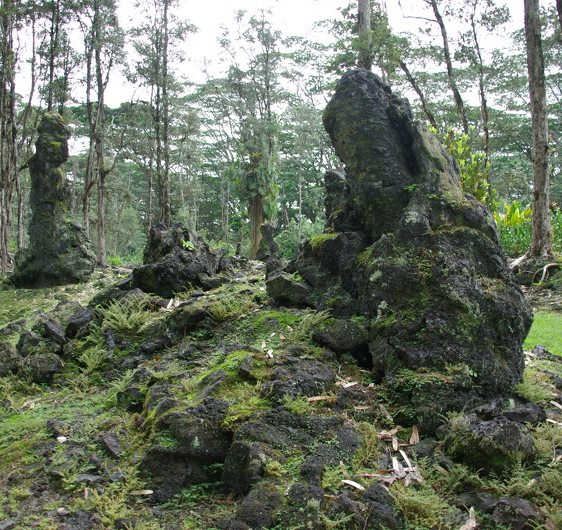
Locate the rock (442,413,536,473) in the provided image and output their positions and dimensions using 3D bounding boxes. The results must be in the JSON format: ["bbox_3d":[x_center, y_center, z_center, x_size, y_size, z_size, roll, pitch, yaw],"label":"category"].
[{"bbox_3d":[1.413,1.209,4.050,0.620,0.400,0.500,-1,1,0],"label":"rock"}]

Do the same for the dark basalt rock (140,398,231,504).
[{"bbox_3d":[-0.628,1.212,3.950,0.580,0.560,0.500,0,1,0],"label":"dark basalt rock"}]

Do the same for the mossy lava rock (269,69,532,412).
[{"bbox_3d":[1.105,-0.254,5.500,2.350,3.050,1.900,-1,1,0],"label":"mossy lava rock"}]

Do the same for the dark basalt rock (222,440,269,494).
[{"bbox_3d":[-0.218,1.243,3.650,0.290,0.330,0.290,-1,1,0],"label":"dark basalt rock"}]

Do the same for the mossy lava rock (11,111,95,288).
[{"bbox_3d":[-5.357,-1.519,14.000,1.980,4.120,1.900,0,1,0],"label":"mossy lava rock"}]

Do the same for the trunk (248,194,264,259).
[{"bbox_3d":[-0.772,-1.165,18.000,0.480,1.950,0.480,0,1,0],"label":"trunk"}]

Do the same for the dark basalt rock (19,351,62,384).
[{"bbox_3d":[-2.417,1.044,6.000,0.450,0.340,0.380,-1,1,0],"label":"dark basalt rock"}]

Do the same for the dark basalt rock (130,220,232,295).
[{"bbox_3d":[-1.312,-0.074,8.000,1.330,1.000,1.100,-1,1,0],"label":"dark basalt rock"}]

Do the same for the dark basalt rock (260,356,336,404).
[{"bbox_3d":[0.136,0.944,4.900,0.610,0.320,0.450,0,1,0],"label":"dark basalt rock"}]

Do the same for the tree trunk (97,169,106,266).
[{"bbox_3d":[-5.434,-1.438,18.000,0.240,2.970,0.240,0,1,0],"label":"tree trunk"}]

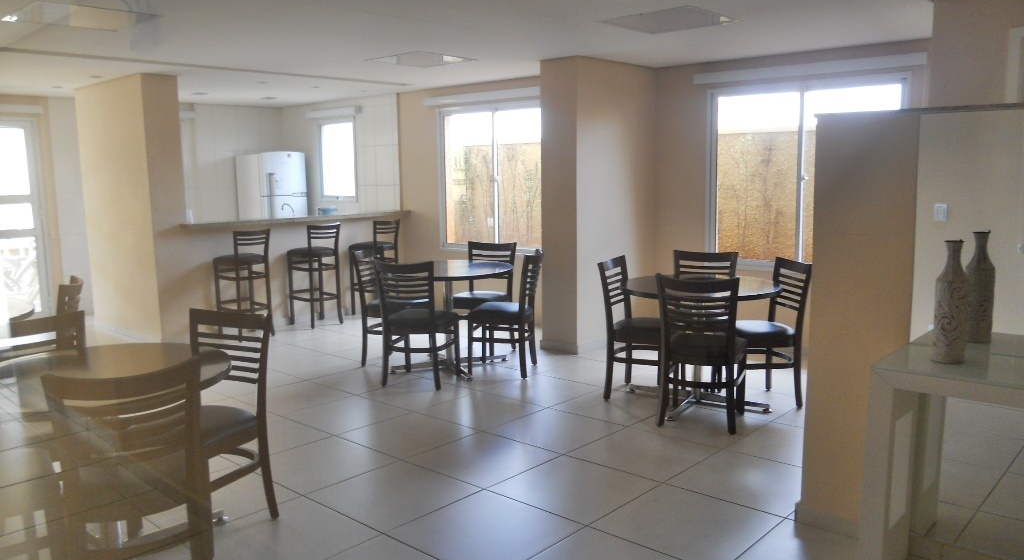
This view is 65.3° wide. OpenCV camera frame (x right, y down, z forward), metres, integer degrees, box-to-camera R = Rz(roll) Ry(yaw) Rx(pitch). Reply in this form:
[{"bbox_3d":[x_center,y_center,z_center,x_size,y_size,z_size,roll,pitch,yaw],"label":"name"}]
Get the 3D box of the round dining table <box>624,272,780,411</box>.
[{"bbox_3d":[1.182,0.396,5.093,1.000,0.750,1.000,-1,8,0],"label":"round dining table"}]

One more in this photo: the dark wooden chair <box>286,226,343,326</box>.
[{"bbox_3d":[-1.950,-0.057,7.913,0.435,0.995,0.385,6,11,42],"label":"dark wooden chair"}]

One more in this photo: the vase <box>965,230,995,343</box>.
[{"bbox_3d":[1.775,0.026,3.029,0.118,0.414,0.118,6,11,42],"label":"vase"}]

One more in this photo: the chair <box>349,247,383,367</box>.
[{"bbox_3d":[-0.914,0.203,6.173,0.525,0.888,0.455,2,9,21],"label":"chair"}]

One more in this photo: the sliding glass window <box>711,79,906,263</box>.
[{"bbox_3d":[2.212,-0.775,6.147,1.530,1.450,0.100,6,11,42],"label":"sliding glass window"}]

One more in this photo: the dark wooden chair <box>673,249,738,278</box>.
[{"bbox_3d":[1.272,0.267,5.496,0.455,0.888,0.525,3,9,28],"label":"dark wooden chair"}]

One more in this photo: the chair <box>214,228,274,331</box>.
[{"bbox_3d":[-2.471,0.030,7.369,0.435,0.995,0.385,6,11,41],"label":"chair"}]

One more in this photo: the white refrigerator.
[{"bbox_3d":[-3.013,-0.737,10.197,0.660,1.730,0.610,6,11,42],"label":"white refrigerator"}]

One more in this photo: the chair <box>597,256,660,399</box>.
[{"bbox_3d":[0.844,0.316,5.197,0.525,0.888,0.455,4,9,28],"label":"chair"}]

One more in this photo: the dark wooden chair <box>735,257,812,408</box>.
[{"bbox_3d":[1.575,0.333,5.102,0.490,0.900,0.445,-2,8,-9],"label":"dark wooden chair"}]

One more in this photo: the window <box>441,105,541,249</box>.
[{"bbox_3d":[-0.154,-1.017,8.098,1.600,1.490,0.100,6,11,42],"label":"window"}]

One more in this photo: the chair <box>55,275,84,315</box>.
[{"bbox_3d":[-2.749,0.454,4.592,0.525,0.888,0.455,-4,9,-20],"label":"chair"}]

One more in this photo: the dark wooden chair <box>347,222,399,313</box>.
[{"bbox_3d":[-1.435,-0.135,8.390,0.435,0.995,0.385,5,10,37],"label":"dark wooden chair"}]

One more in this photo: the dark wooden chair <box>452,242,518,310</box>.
[{"bbox_3d":[-0.252,0.157,6.549,0.445,0.900,0.490,3,9,25],"label":"dark wooden chair"}]

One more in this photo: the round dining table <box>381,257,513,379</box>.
[{"bbox_3d":[-0.478,0.278,6.092,1.000,0.750,1.000,-1,8,0],"label":"round dining table"}]

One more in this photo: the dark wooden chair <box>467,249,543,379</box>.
[{"bbox_3d":[-0.052,0.238,5.960,0.490,0.900,0.445,1,8,14],"label":"dark wooden chair"}]

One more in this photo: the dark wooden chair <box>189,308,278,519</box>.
[{"bbox_3d":[-1.292,0.609,3.352,0.455,0.888,0.525,3,9,25],"label":"dark wooden chair"}]

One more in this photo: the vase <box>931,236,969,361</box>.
[{"bbox_3d":[1.537,0.072,2.796,0.110,0.430,0.110,6,11,42],"label":"vase"}]

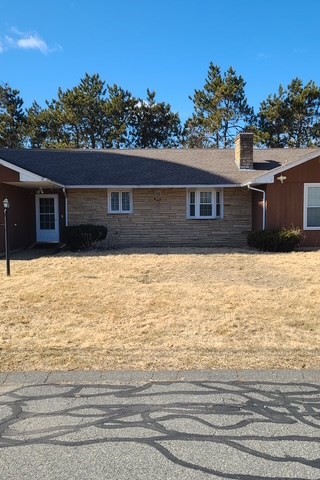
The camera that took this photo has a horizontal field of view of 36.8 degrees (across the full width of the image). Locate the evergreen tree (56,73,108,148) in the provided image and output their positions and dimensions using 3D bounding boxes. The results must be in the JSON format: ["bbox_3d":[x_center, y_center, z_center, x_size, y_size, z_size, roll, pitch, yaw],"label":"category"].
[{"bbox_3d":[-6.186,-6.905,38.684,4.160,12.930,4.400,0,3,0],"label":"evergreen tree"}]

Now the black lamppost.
[{"bbox_3d":[-3.652,-0.059,11.475,0.200,1.857,0.200,-1,4,-1],"label":"black lamppost"}]

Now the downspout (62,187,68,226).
[{"bbox_3d":[-4.036,-1.054,20.527,0.160,2.449,0.350,-1,4,-1],"label":"downspout"}]

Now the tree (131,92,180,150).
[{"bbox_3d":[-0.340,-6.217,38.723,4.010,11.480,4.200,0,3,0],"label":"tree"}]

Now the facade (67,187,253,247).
[{"bbox_3d":[-0.006,-1.047,20.927,8.068,2.465,0.300,-1,4,-1],"label":"facade"}]

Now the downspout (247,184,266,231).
[{"bbox_3d":[3.717,-0.977,18.472,0.751,2.260,0.200,-1,4,-1],"label":"downspout"}]

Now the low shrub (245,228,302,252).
[{"bbox_3d":[4.106,-0.008,17.234,2.014,0.773,1.400,-1,4,-1],"label":"low shrub"}]

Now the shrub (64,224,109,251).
[{"bbox_3d":[-2.817,-0.106,18.620,1.690,1.000,1.400,0,3,0],"label":"shrub"}]

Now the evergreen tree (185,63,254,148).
[{"bbox_3d":[4.918,-7.776,39.654,5.753,13.449,5.400,-1,4,-1],"label":"evergreen tree"}]

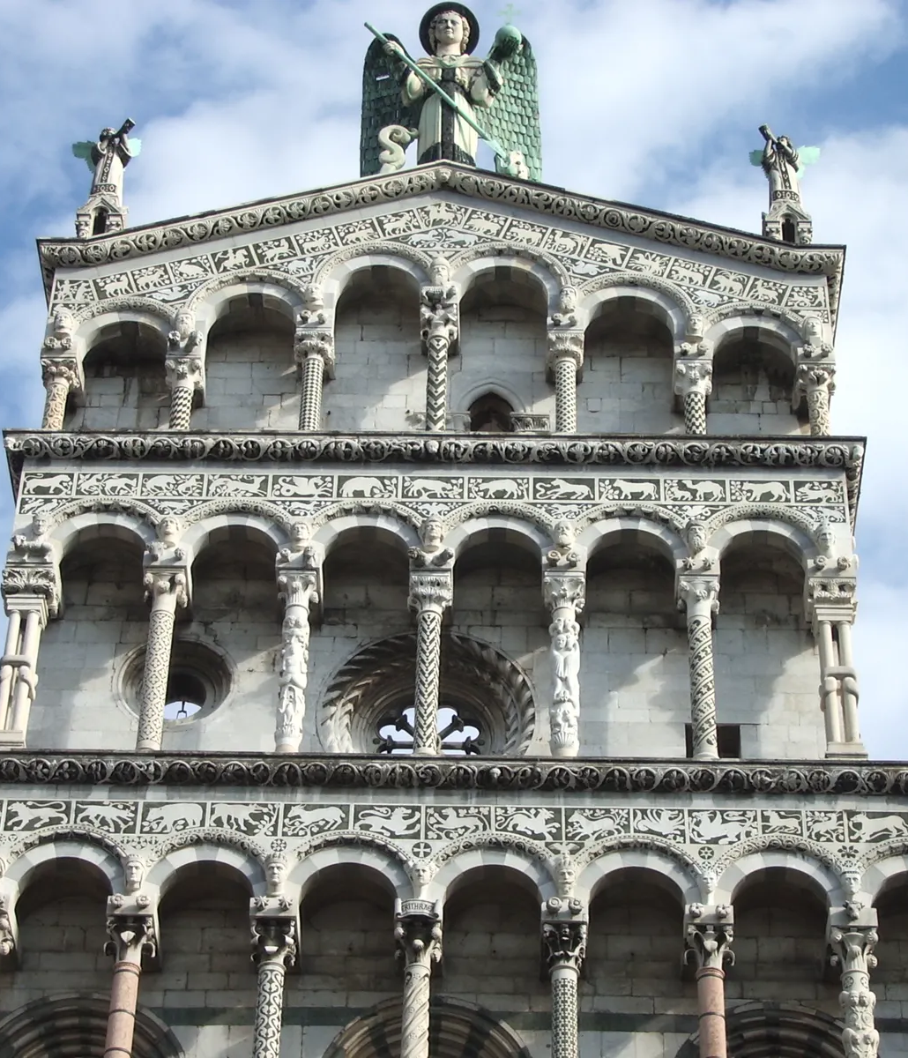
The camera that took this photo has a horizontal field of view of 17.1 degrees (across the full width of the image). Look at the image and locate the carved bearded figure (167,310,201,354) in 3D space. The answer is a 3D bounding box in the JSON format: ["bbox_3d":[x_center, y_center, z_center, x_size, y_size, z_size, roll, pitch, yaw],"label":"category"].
[{"bbox_3d":[-3.626,-2.655,40.571,0.430,0.700,0.330,0,-41,1],"label":"carved bearded figure"}]

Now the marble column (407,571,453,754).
[{"bbox_3d":[-0.293,1.684,34.823,0.530,2.613,0.530,1,-39,1],"label":"marble column"}]

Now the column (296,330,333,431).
[{"bbox_3d":[-1.768,-1.648,37.514,0.480,1.721,0.480,1,-39,1],"label":"column"}]

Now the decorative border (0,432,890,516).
[{"bbox_3d":[-0.248,-0.604,36.374,10.415,1.025,0.500,1,-39,1],"label":"decorative border"}]

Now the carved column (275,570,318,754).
[{"bbox_3d":[-1.856,1.659,34.863,0.500,2.638,0.500,1,-39,1],"label":"carved column"}]

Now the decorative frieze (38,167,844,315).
[{"bbox_3d":[-0.155,-3.668,38.829,10.327,2.391,0.500,1,-39,1],"label":"decorative frieze"}]

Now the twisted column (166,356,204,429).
[{"bbox_3d":[-3.706,-1.662,40.998,0.500,1.299,0.500,1,-36,1],"label":"twisted column"}]

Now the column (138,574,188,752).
[{"bbox_3d":[-3.433,1.652,34.890,0.500,2.619,0.500,1,-39,1],"label":"column"}]

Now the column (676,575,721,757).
[{"bbox_3d":[2.865,1.713,34.757,0.500,2.615,0.500,1,-39,1],"label":"column"}]

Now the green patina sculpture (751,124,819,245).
[{"bbox_3d":[4.760,-4.711,43.101,0.990,2.484,0.750,1,-36,1],"label":"green patina sculpture"}]

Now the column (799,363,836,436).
[{"bbox_3d":[4.933,-1.583,40.798,0.490,1.307,0.490,1,-36,1],"label":"column"}]

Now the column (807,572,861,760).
[{"bbox_3d":[4.882,1.913,38.230,0.610,2.728,0.620,1,-36,1],"label":"column"}]

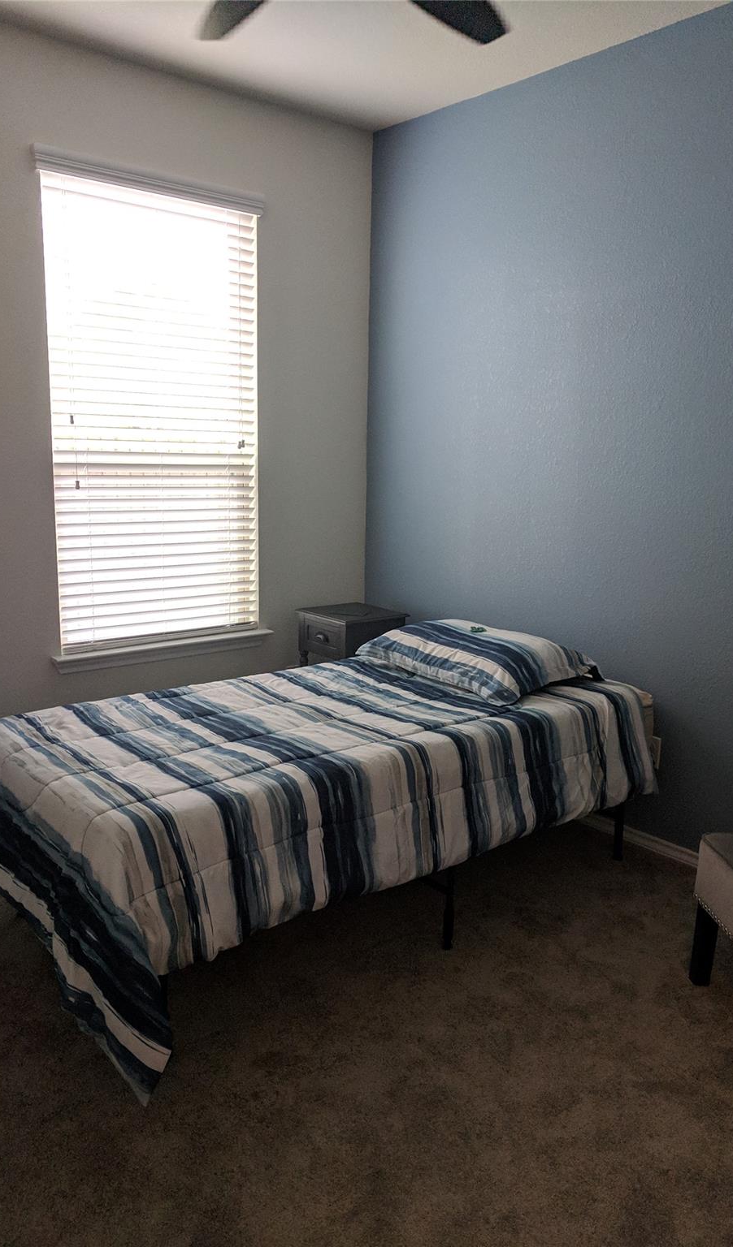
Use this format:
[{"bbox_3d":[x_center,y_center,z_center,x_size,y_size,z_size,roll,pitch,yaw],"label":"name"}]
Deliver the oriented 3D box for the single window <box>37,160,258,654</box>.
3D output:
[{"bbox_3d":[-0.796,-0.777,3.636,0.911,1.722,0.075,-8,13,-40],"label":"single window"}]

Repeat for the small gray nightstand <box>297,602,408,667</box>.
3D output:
[{"bbox_3d":[-0.065,0.284,4.219,0.362,0.680,0.373,-8,13,-40],"label":"small gray nightstand"}]

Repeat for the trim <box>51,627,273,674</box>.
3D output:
[{"bbox_3d":[-0.796,0.105,3.798,0.980,0.078,0.083,-8,13,-40],"label":"trim"}]

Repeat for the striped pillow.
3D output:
[{"bbox_3d":[0.395,0.094,3.305,0.530,0.165,0.760,-8,13,-40],"label":"striped pillow"}]

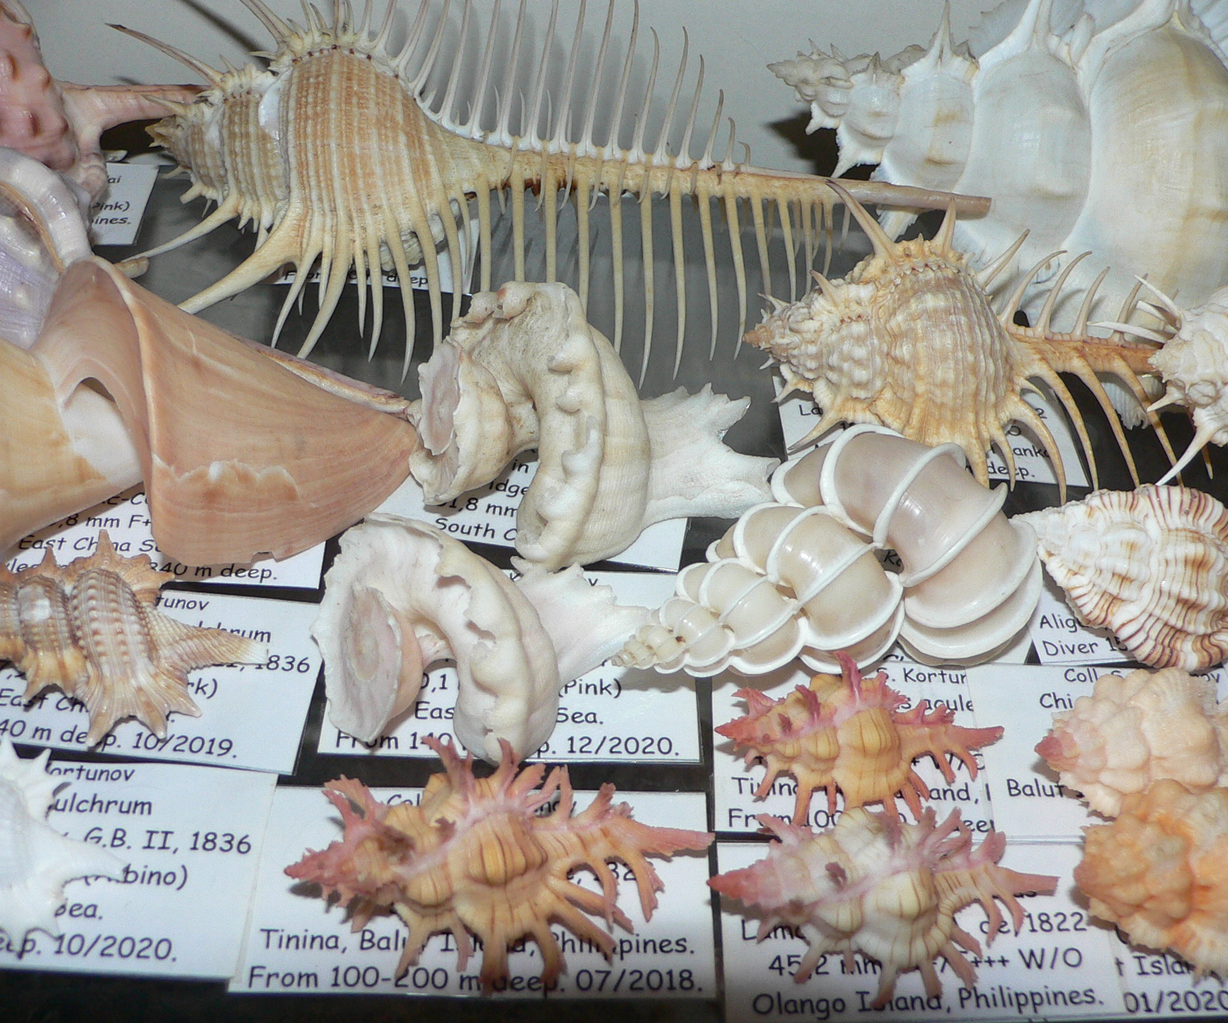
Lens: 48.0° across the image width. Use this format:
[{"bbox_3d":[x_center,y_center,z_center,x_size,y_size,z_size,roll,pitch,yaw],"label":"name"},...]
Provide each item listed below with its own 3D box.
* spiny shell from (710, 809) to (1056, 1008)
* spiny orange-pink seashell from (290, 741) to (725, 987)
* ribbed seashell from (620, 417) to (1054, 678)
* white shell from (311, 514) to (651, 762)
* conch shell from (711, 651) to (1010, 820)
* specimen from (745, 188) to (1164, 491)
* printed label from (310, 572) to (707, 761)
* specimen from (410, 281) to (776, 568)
[{"bbox_3d":[0.035,0.049,0.175,0.046,0.019,0.023,-2,46,-1],"label":"spiny shell"},{"bbox_3d":[-0.015,0.044,0.179,0.057,0.021,0.029,-3,46,-3],"label":"spiny orange-pink seashell"},{"bbox_3d":[0.032,0.009,0.204,0.063,0.033,0.035,-11,47,-10],"label":"ribbed seashell"},{"bbox_3d":[-0.019,0.018,0.201,0.050,0.026,0.031,-5,46,-5],"label":"white shell"},{"bbox_3d":[0.035,0.032,0.193,0.042,0.017,0.020,-2,46,-1],"label":"conch shell"},{"bbox_3d":[0.066,-0.030,0.238,0.086,0.038,0.043,1,46,2],"label":"specimen"},{"bbox_3d":[-0.015,0.023,0.214,0.056,0.001,0.036,1,46,1],"label":"printed label"},{"bbox_3d":[-0.003,-0.014,0.230,0.062,0.029,0.042,2,46,2],"label":"specimen"}]

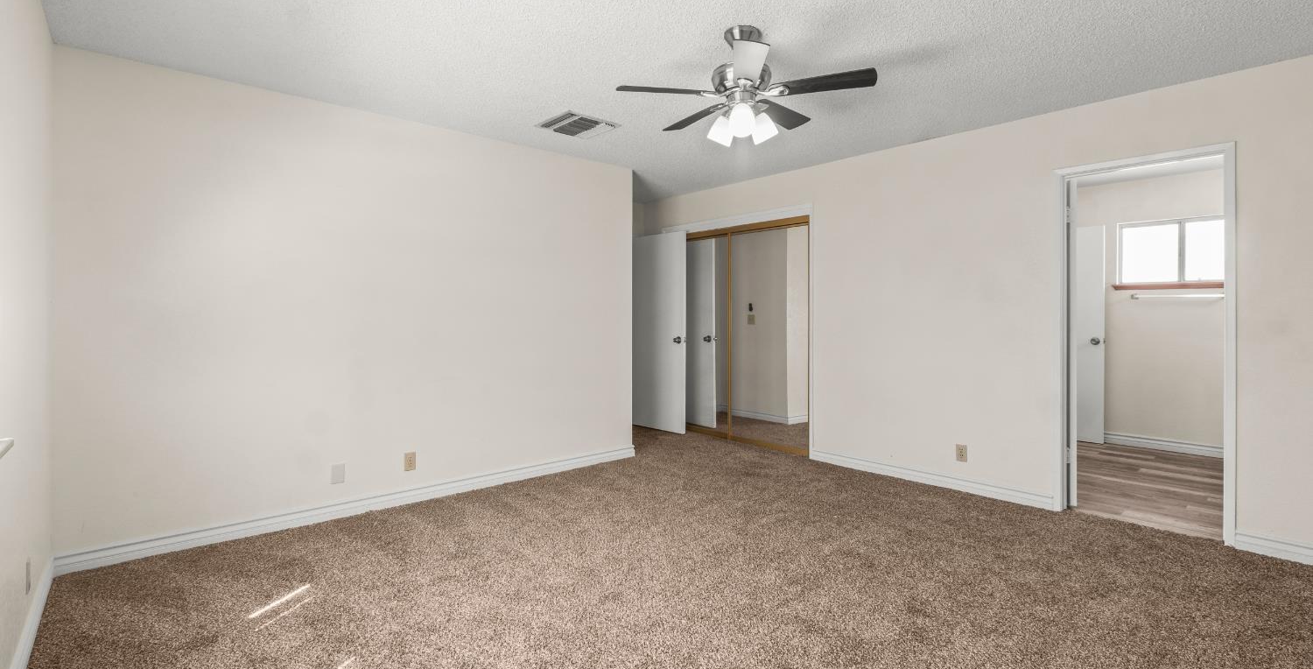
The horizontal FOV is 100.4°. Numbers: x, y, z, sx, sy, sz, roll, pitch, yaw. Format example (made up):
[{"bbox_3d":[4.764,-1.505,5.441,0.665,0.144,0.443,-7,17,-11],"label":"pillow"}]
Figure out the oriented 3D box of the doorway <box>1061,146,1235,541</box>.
[{"bbox_3d":[2.780,0.055,3.130,0.130,2.070,0.760,-1,1,-43],"label":"doorway"}]

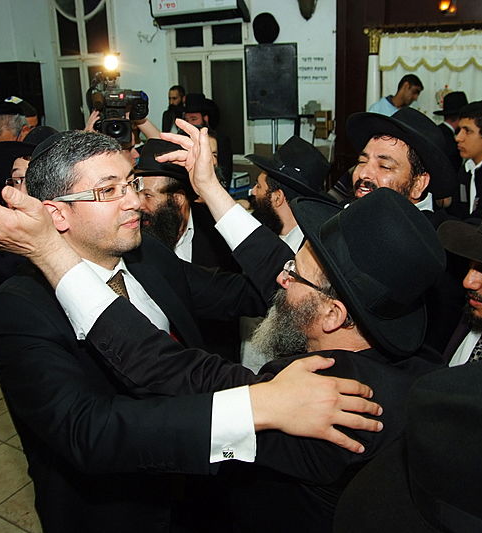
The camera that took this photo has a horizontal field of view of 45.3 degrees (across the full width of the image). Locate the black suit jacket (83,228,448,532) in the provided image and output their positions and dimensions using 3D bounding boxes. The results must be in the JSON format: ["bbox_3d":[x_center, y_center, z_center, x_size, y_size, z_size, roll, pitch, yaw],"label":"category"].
[{"bbox_3d":[0.119,0.377,1.103,0.470,0.840,0.740,13,23,39],"label":"black suit jacket"}]

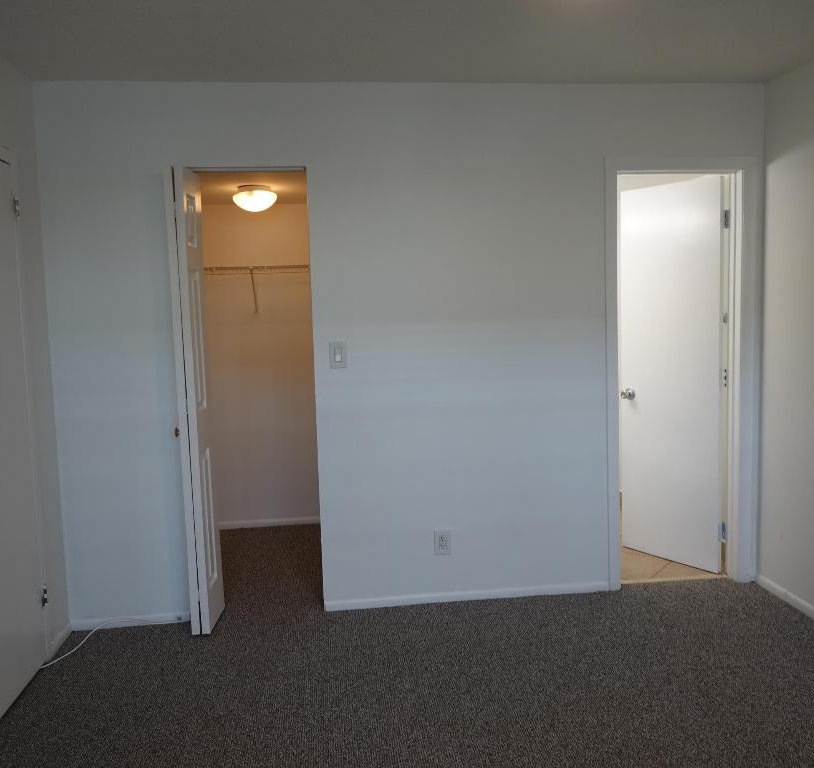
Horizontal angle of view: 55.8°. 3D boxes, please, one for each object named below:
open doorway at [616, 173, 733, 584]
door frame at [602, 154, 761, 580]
[{"bbox_3d":[1.329,-0.009,3.798,0.613,2.030,0.120,-2,5,-7],"label":"open doorway"},{"bbox_3d":[1.346,-0.030,3.788,0.772,2.097,0.130,-2,6,-6],"label":"door frame"}]

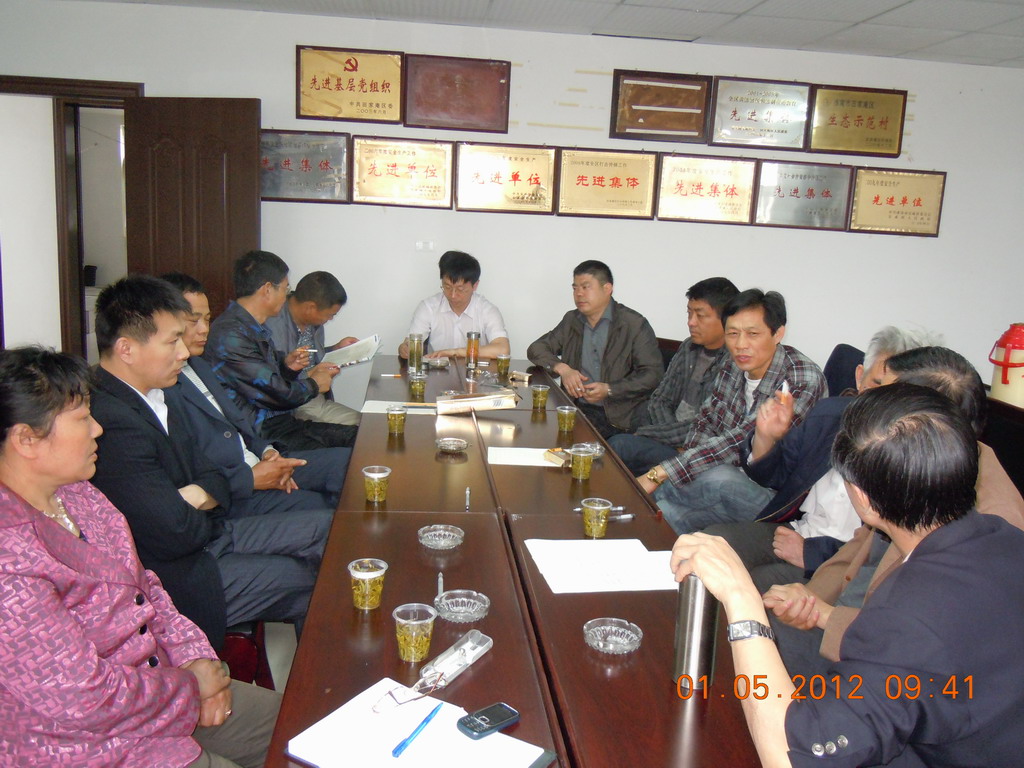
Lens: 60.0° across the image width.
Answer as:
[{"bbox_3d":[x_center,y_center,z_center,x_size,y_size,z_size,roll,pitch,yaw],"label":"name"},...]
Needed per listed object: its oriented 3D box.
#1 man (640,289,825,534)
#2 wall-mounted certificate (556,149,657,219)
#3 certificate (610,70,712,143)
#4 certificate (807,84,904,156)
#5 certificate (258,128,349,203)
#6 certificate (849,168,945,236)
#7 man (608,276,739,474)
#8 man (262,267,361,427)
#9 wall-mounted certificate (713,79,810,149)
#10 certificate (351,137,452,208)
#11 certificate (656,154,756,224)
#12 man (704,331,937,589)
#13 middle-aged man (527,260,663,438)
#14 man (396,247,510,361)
[{"bbox_3d":[0.709,0.319,2.936,0.800,1.280,0.580,-6,13,-39],"label":"man"},{"bbox_3d":[0.569,-1.193,5.304,0.600,0.397,0.030,2,11,-7],"label":"wall-mounted certificate"},{"bbox_3d":[0.862,-1.597,5.128,0.585,0.384,0.025,1,10,-7],"label":"certificate"},{"bbox_3d":[2.095,-1.593,5.387,0.600,0.397,0.030,2,11,-7],"label":"certificate"},{"bbox_3d":[-1.193,-1.212,4.941,0.585,0.384,0.025,1,10,-7],"label":"certificate"},{"bbox_3d":[2.343,-1.106,5.406,0.585,0.384,0.025,1,10,-7],"label":"certificate"},{"bbox_3d":[0.672,0.238,3.376,0.740,1.285,0.530,-6,14,-38],"label":"man"},{"bbox_3d":[-0.780,0.108,3.870,0.750,1.190,0.530,6,12,13],"label":"man"},{"bbox_3d":[1.454,-1.578,5.206,0.585,0.384,0.025,1,10,-7],"label":"wall-mounted certificate"},{"bbox_3d":[-0.614,-1.192,5.018,0.585,0.384,0.025,1,10,-7],"label":"certificate"},{"bbox_3d":[1.184,-1.176,5.374,0.600,0.397,0.030,2,11,-7],"label":"certificate"},{"bbox_3d":[0.762,0.460,2.354,0.770,1.260,0.550,-2,12,-24],"label":"man"},{"bbox_3d":[0.377,0.059,4.291,0.600,1.300,0.800,10,12,35],"label":"middle-aged man"},{"bbox_3d":[-0.278,-0.047,4.580,0.540,1.270,0.750,2,11,-7],"label":"man"}]

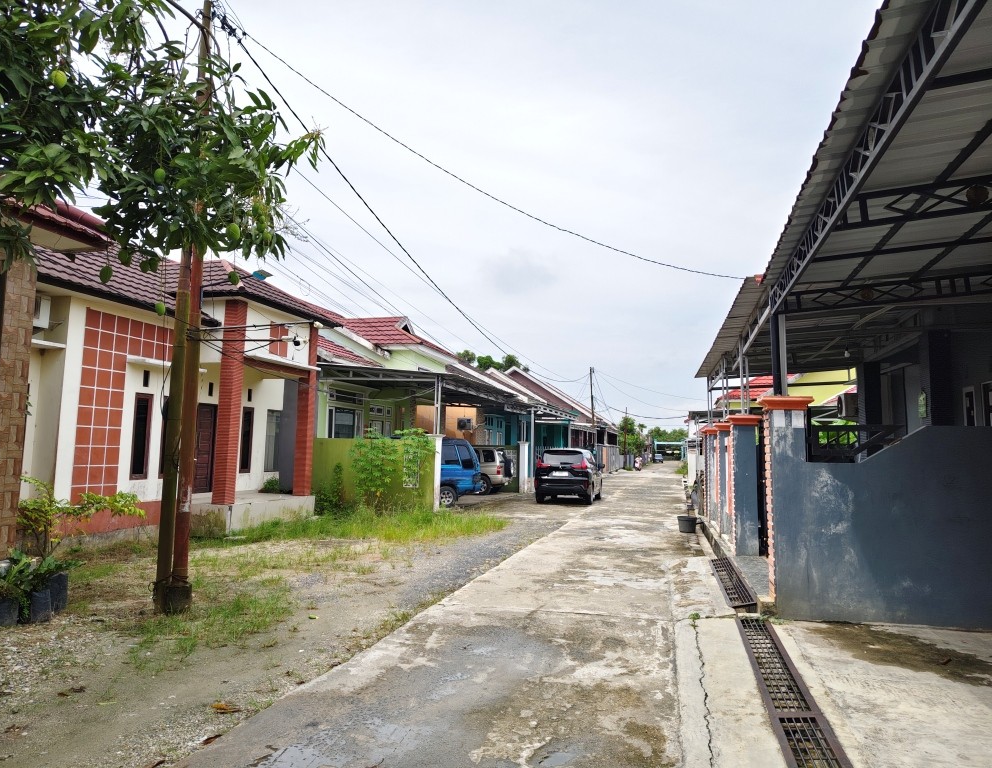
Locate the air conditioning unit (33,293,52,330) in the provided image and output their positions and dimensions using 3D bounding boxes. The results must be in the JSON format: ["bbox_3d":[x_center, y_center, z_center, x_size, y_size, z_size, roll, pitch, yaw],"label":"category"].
[{"bbox_3d":[-7.373,-1.166,10.552,0.280,0.540,0.760,-1,-6,17],"label":"air conditioning unit"}]

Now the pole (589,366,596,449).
[{"bbox_3d":[6.037,2.294,41.838,0.160,6.740,0.160,-4,-6,14],"label":"pole"}]

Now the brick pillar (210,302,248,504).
[{"bbox_3d":[-4.909,0.319,12.550,0.280,3.730,0.260,-1,-6,15],"label":"brick pillar"}]

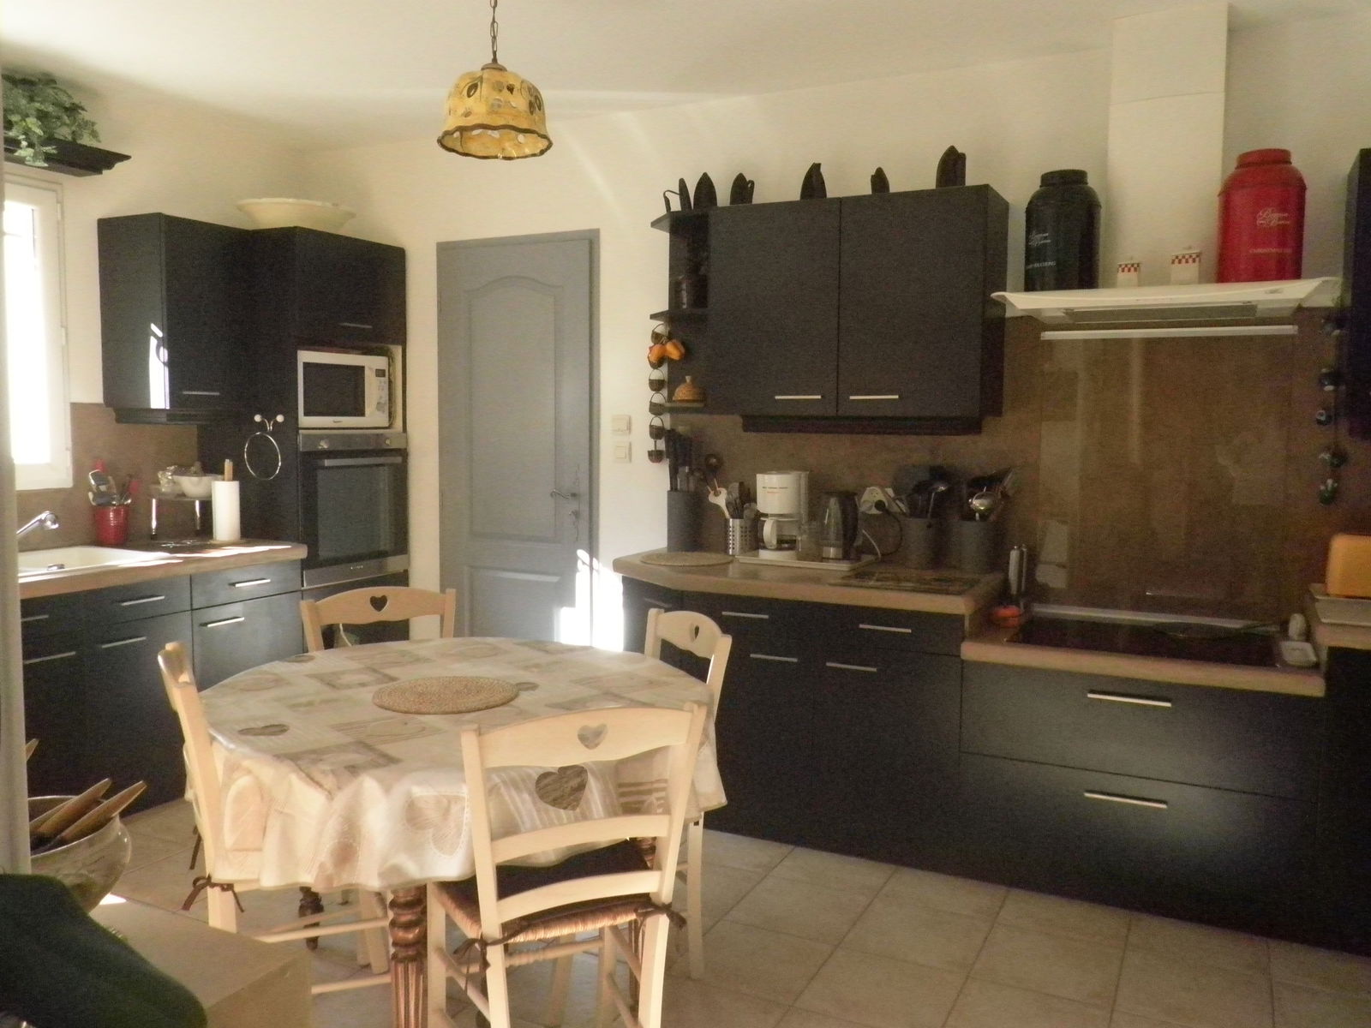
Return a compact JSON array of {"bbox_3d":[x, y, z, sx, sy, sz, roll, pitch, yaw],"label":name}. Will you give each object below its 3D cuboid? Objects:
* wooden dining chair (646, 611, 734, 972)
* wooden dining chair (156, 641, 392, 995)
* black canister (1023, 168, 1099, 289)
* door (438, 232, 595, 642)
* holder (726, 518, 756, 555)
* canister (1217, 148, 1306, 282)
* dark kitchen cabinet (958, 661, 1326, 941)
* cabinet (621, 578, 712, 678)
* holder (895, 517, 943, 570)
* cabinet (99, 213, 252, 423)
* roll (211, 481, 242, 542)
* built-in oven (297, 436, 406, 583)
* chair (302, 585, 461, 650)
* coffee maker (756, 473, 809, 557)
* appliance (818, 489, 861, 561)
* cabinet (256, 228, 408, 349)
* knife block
[{"bbox_3d":[-0.177,0.679,2.671,0.450,0.850,0.440,-2,5,-26],"label":"wooden dining chair"},{"bbox_3d":[-0.865,0.704,2.334,0.460,0.845,0.430,-2,6,-28],"label":"wooden dining chair"},{"bbox_3d":[1.152,-0.858,3.273,0.210,0.360,0.210,-3,6,-34],"label":"black canister"},{"bbox_3d":[-0.706,-0.093,4.441,0.775,2.060,0.070,3,6,26],"label":"door"},{"bbox_3d":[0.203,0.086,3.910,0.106,0.123,0.106,1,5,0],"label":"holder"},{"bbox_3d":[1.625,-0.843,3.013,0.215,0.375,0.215,2,5,12],"label":"canister"},{"bbox_3d":[1.327,0.737,3.167,0.890,0.635,0.600,3,5,26],"label":"dark kitchen cabinet"},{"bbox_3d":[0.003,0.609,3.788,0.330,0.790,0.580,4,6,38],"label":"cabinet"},{"bbox_3d":[0.802,0.098,3.653,0.148,0.175,0.148,3,5,26],"label":"holder"},{"bbox_3d":[-1.940,-0.728,4.094,0.343,0.740,0.397,3,5,26],"label":"cabinet"},{"bbox_3d":[-1.852,-0.019,4.307,0.120,0.238,0.120,1,5,0],"label":"roll"},{"bbox_3d":[-1.599,-0.046,4.534,0.550,0.606,0.602,3,5,26],"label":"built-in oven"},{"bbox_3d":[-0.766,0.651,2.950,0.440,0.850,0.450,-3,6,-34],"label":"chair"},{"bbox_3d":[0.323,-0.010,3.793,0.165,0.315,0.220,3,6,26],"label":"coffee maker"},{"bbox_3d":[0.533,0.035,3.700,0.150,0.250,0.200,0,5,-6],"label":"appliance"},{"bbox_3d":[-1.568,-0.912,4.410,0.560,0.405,0.605,3,6,26],"label":"cabinet"},{"bbox_3d":[-0.006,0.028,3.984,0.122,0.220,0.122,1,5,0],"label":"knife block"}]

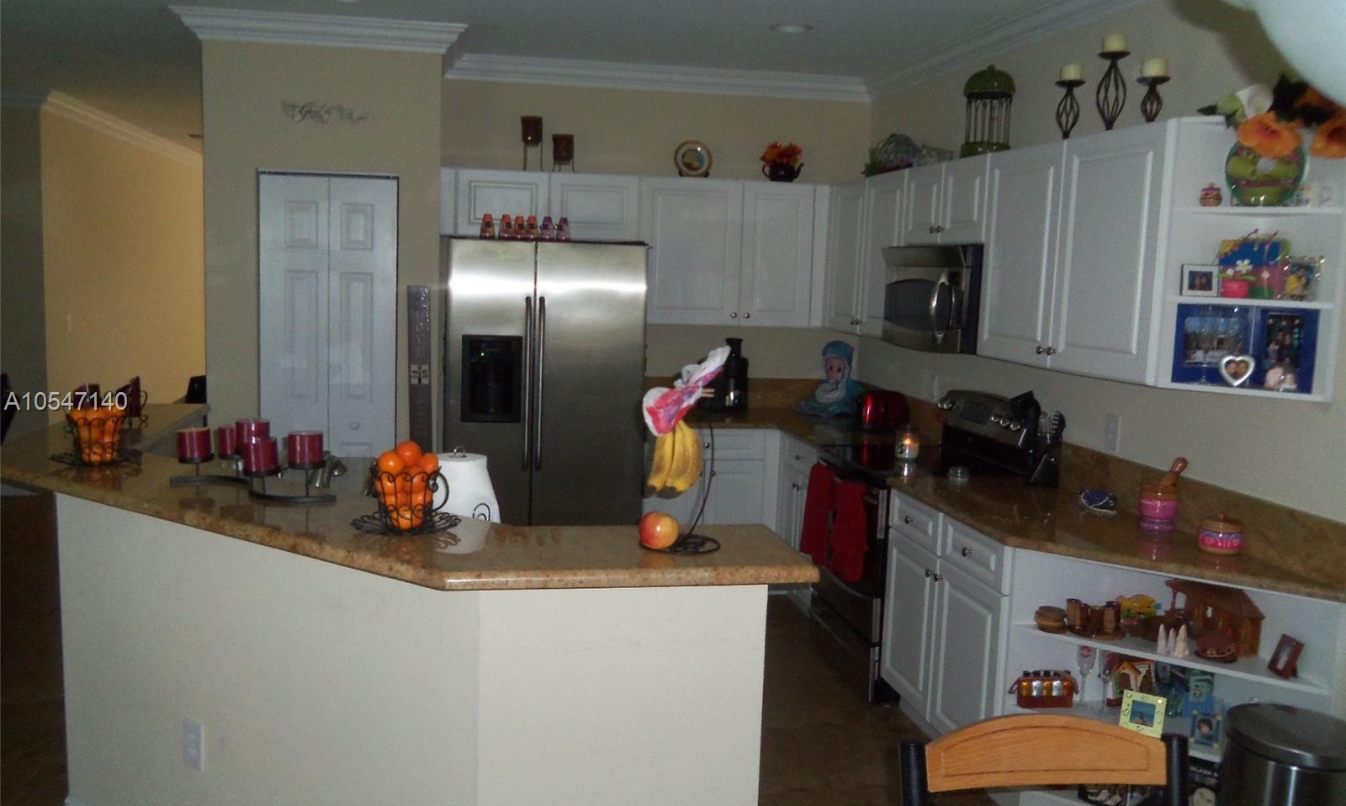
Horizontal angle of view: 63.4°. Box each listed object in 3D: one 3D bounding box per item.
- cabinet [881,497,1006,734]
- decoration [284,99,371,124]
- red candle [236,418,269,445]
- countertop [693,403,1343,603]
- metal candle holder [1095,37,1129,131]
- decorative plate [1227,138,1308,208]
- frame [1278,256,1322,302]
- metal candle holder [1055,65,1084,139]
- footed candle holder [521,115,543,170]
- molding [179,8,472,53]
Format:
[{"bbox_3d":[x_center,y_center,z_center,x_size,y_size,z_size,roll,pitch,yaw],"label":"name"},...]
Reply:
[{"bbox_3d":[1.228,0.804,3.911,0.619,0.845,0.900,0,7,-11],"label":"cabinet"},{"bbox_3d":[-1.581,-1.323,4.952,0.382,0.103,0.015,0,7,-11],"label":"decoration"},{"bbox_3d":[-1.105,0.091,2.862,0.092,0.090,0.092,0,7,-11],"label":"red candle"},{"bbox_3d":[0.761,0.282,4.400,1.305,0.045,3.660,0,7,-11],"label":"countertop"},{"bbox_3d":[1.420,-1.018,3.523,0.100,0.325,0.100,0,7,-11],"label":"metal candle holder"},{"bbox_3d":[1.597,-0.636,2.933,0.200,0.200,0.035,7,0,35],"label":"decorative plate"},{"bbox_3d":[1.652,-0.319,2.873,0.105,0.108,0.030,7,-1,39],"label":"frame"},{"bbox_3d":[1.368,-1.029,3.772,0.100,0.280,0.100,0,7,-11],"label":"metal candle holder"},{"bbox_3d":[-0.725,-1.329,5.613,0.117,0.290,0.117,0,7,-11],"label":"footed candle holder"},{"bbox_3d":[-1.574,-1.674,4.908,1.275,0.112,0.115,0,7,-11],"label":"molding"}]

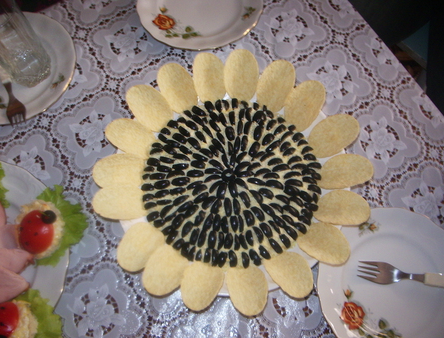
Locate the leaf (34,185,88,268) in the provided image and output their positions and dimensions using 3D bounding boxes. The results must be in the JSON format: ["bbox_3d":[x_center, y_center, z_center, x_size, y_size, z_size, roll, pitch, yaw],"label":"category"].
[{"bbox_3d":[-0.186,0.063,0.521,0.065,0.024,0.096,0,69,0],"label":"leaf"}]

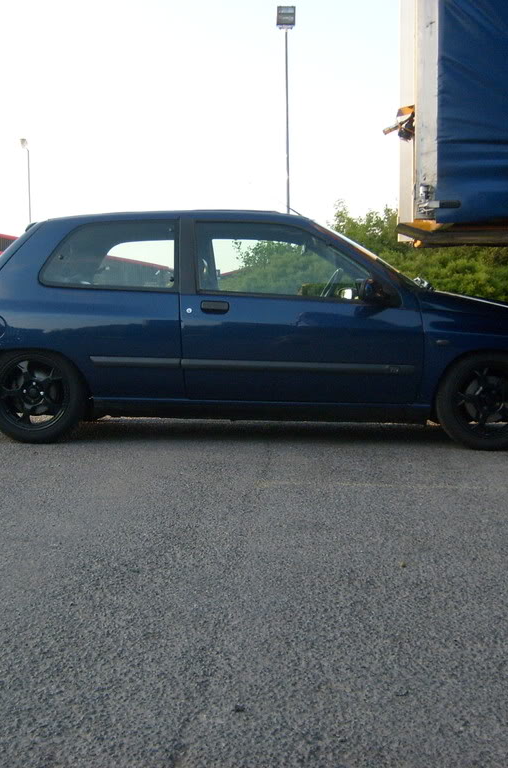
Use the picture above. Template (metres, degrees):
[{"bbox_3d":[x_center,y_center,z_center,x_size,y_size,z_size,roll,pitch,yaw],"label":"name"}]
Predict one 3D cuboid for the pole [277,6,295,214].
[{"bbox_3d":[1.036,-6.476,32.035,0.550,10.200,0.450,-1,3,0],"label":"pole"}]

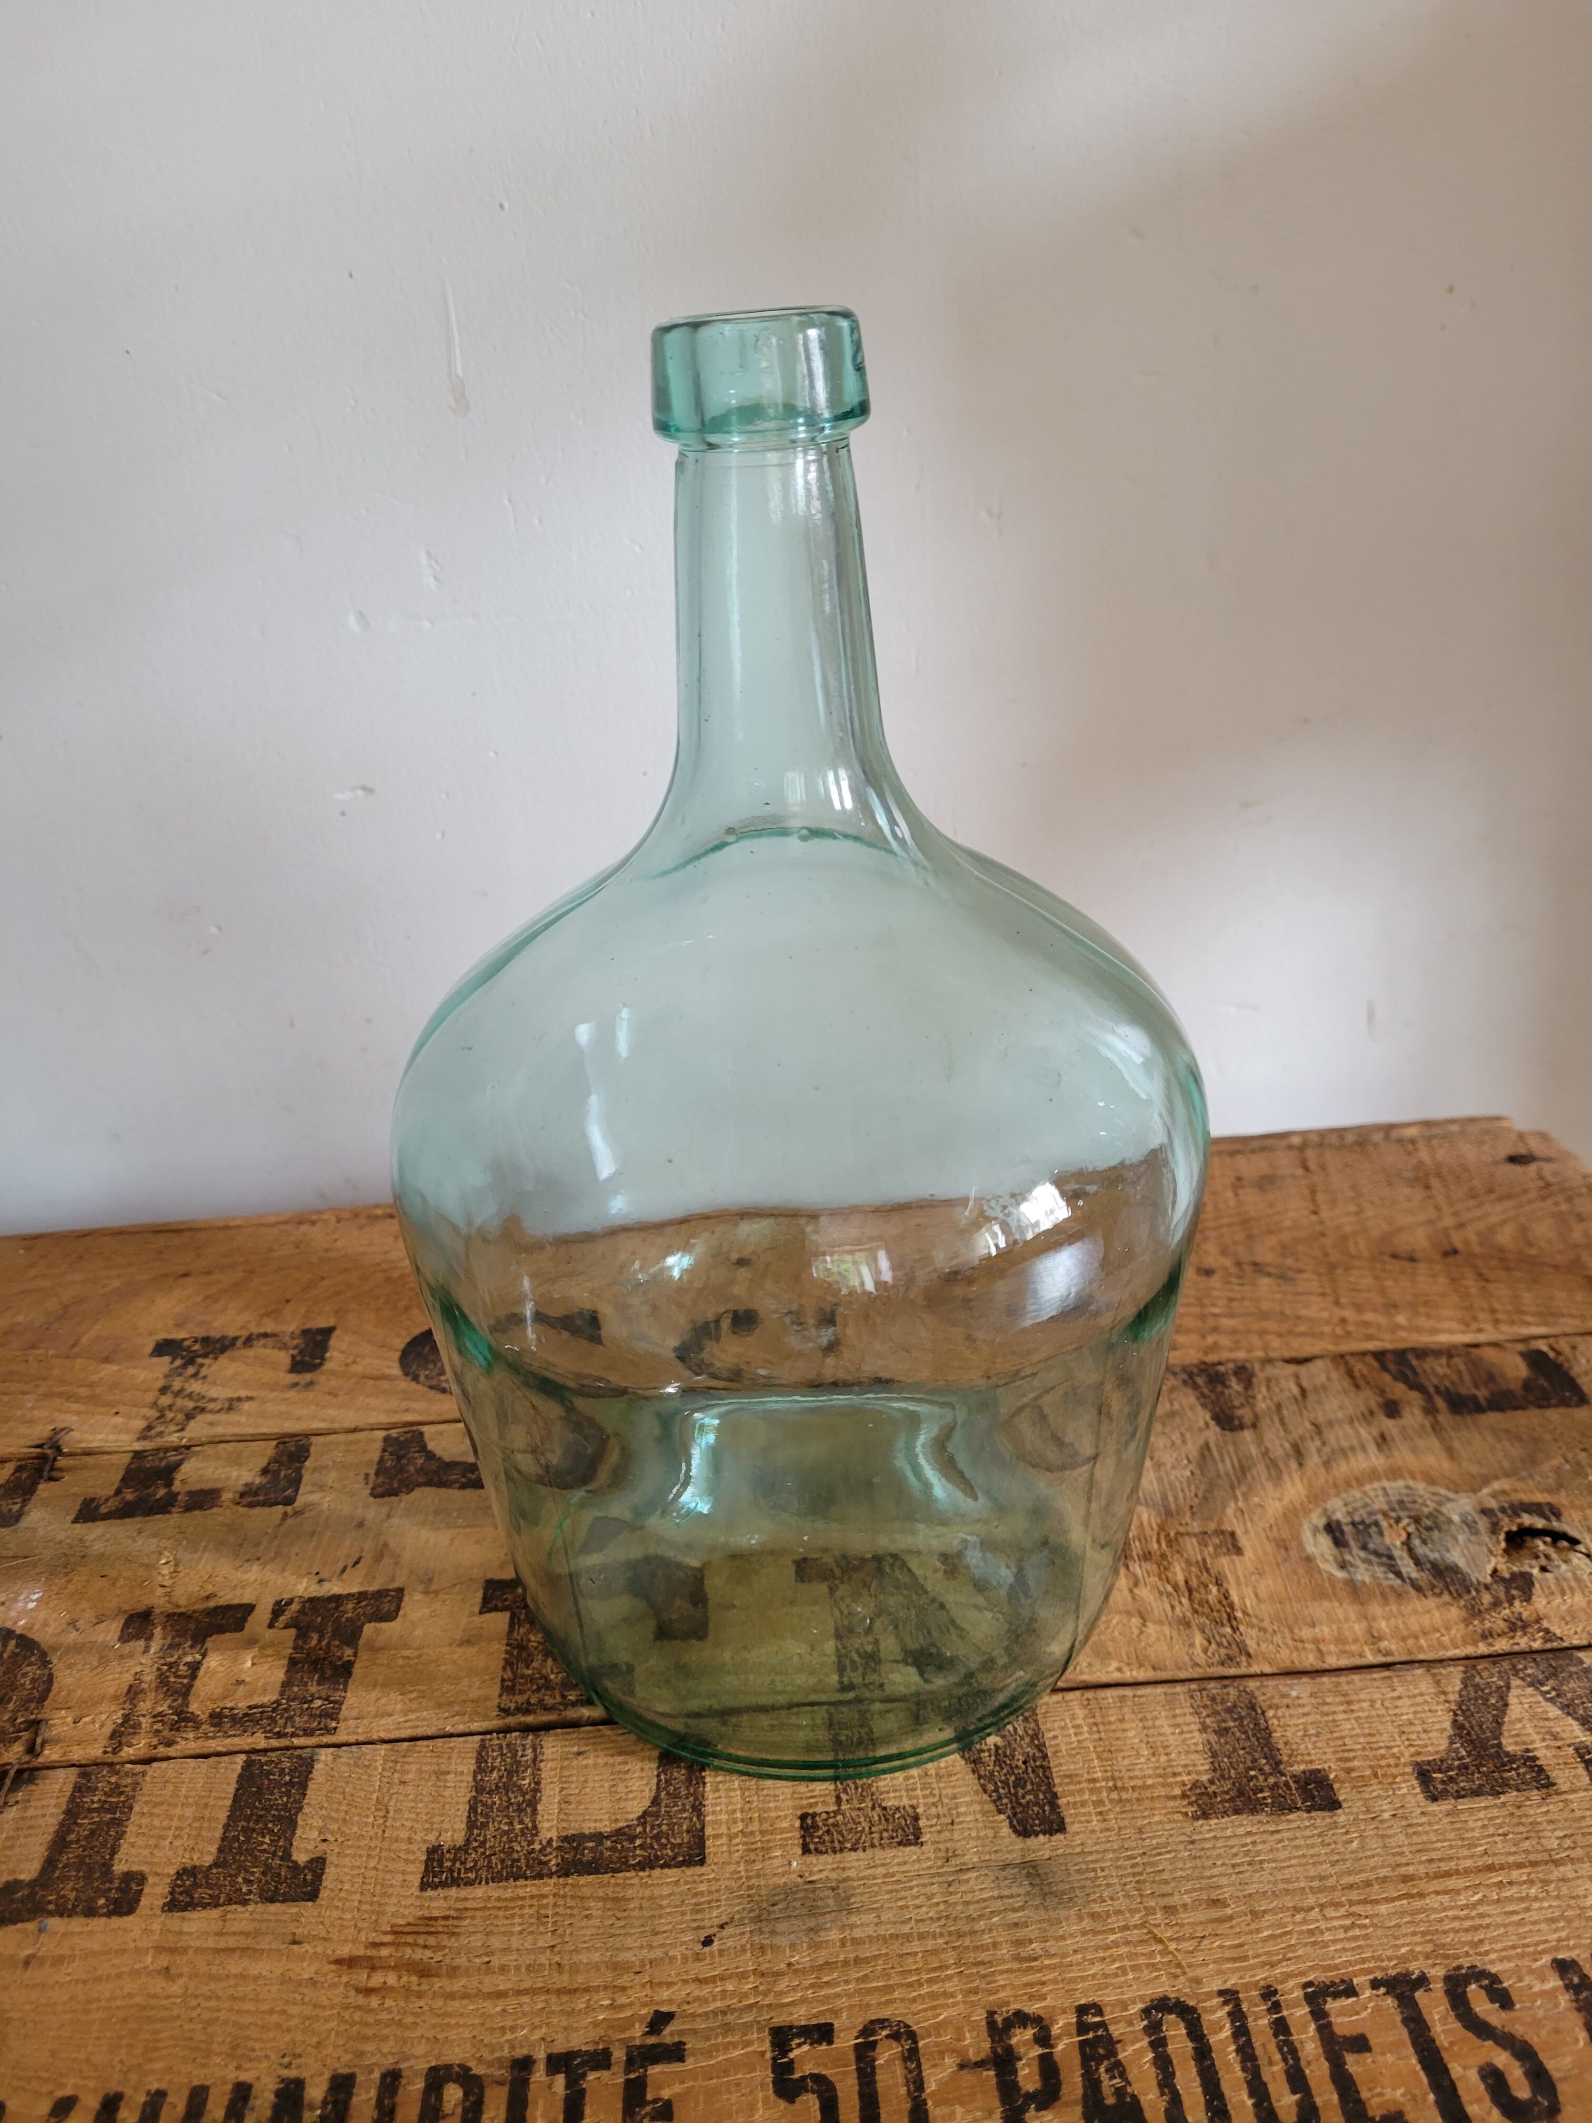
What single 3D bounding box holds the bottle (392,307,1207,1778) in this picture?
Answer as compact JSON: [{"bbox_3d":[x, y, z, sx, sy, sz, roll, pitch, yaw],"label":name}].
[{"bbox_3d":[0.000,-0.003,0.371,0.188,0.310,0.188,-3,27,0],"label":"bottle"}]

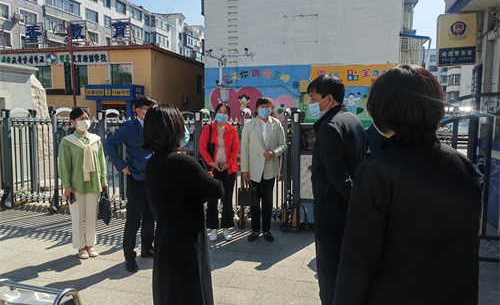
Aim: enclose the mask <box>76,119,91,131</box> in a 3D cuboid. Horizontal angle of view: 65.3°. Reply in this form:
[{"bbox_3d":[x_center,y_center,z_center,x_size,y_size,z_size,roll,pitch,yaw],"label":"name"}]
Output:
[{"bbox_3d":[-1.742,-0.282,4.070,0.090,0.115,0.135,5,8,38],"label":"mask"}]

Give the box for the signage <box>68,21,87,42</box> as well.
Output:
[{"bbox_3d":[-12.385,-8.687,28.000,1.380,1.350,0.170,1,6,13],"label":"signage"}]

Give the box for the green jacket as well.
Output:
[{"bbox_3d":[-1.785,0.104,4.150,0.450,0.630,0.260,-6,8,-42],"label":"green jacket"}]

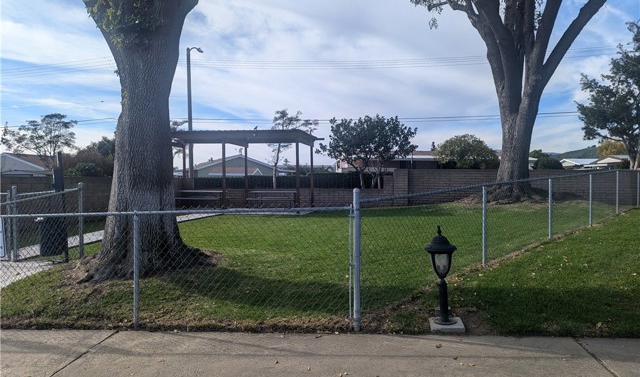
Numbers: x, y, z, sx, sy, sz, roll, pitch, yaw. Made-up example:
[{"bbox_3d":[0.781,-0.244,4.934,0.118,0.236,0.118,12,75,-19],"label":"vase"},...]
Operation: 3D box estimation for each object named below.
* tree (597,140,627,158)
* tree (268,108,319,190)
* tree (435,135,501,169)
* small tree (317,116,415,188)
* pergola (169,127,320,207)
[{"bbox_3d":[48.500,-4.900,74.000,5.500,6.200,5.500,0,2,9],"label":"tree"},{"bbox_3d":[-1.180,-1.700,19.800,2.200,3.700,2.200,0,2,9],"label":"tree"},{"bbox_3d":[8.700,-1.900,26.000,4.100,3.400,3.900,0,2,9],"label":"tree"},{"bbox_3d":[2.080,-1.550,19.400,4.100,3.400,3.800,0,2,9],"label":"small tree"},{"bbox_3d":[-3.350,-0.680,17.900,6.100,3.000,3.200,0,2,9],"label":"pergola"}]

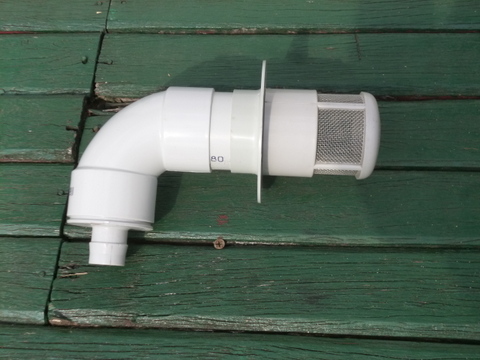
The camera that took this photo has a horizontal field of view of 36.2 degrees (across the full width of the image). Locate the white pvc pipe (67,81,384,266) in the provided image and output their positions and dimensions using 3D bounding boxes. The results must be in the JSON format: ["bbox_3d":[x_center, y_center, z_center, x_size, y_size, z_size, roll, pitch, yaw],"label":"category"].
[{"bbox_3d":[-0.015,-0.017,0.712,0.301,0.139,0.205,2,69,2],"label":"white pvc pipe"}]

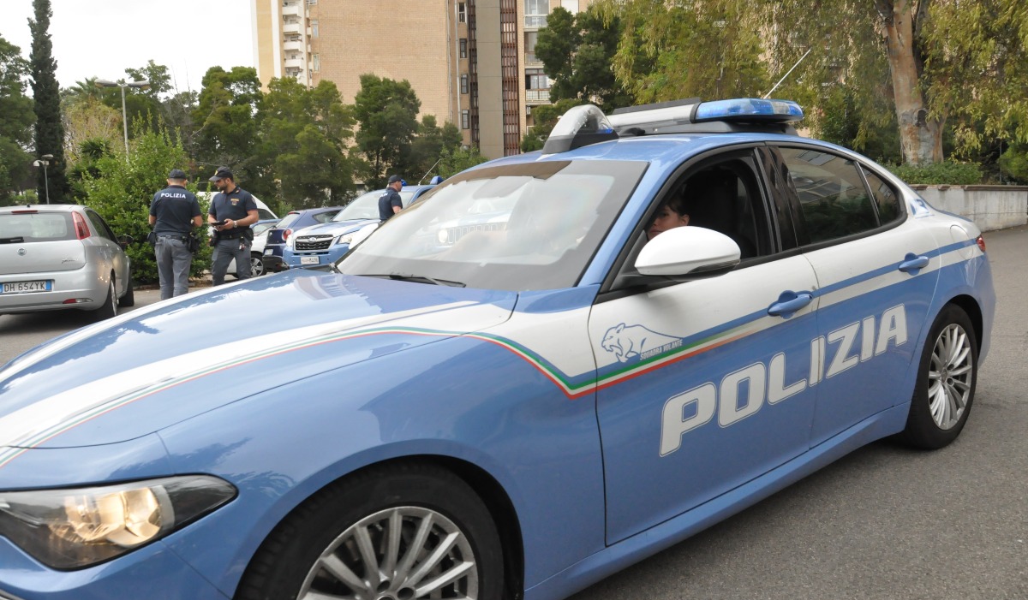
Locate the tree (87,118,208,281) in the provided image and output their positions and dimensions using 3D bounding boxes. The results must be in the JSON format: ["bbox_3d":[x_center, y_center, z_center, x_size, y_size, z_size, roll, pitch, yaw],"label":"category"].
[{"bbox_3d":[-7.584,-1.978,15.803,2.600,3.230,2.500,-2,6,0],"label":"tree"}]

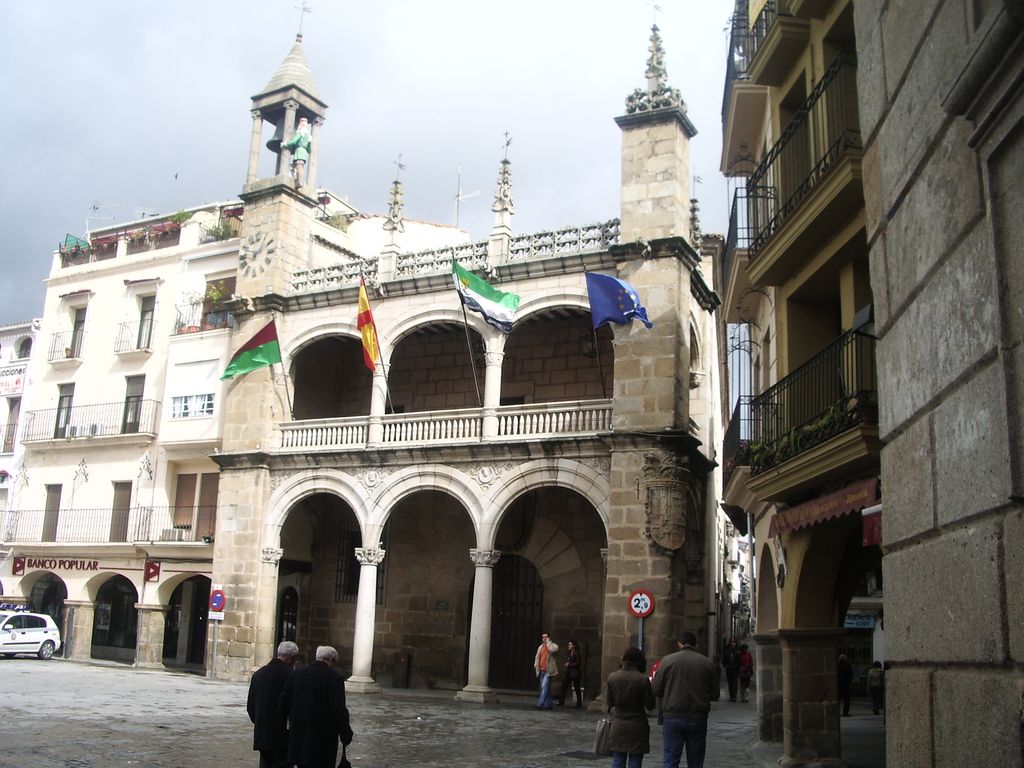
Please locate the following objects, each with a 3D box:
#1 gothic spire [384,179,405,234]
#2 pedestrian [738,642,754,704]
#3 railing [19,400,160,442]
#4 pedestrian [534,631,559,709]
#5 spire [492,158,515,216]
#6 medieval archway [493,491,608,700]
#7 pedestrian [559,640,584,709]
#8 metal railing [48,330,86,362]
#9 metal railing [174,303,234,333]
[{"bbox_3d":[-3.588,-5.423,31.646,0.450,1.780,0.450,-5,-16,29],"label":"gothic spire"},{"bbox_3d":[6.654,8.198,29.489,0.480,1.620,0.350,-2,-14,19],"label":"pedestrian"},{"bbox_3d":[-14.635,1.368,35.941,6.650,1.100,0.400,-5,-15,29],"label":"railing"},{"bbox_3d":[0.831,6.895,24.876,0.620,1.753,0.420,-2,-12,18],"label":"pedestrian"},{"bbox_3d":[-0.200,-5.494,28.987,0.500,1.700,0.500,-5,-15,29],"label":"spire"},{"bbox_3d":[0.926,5.153,26.044,3.250,5.350,0.600,-5,-16,29],"label":"medieval archway"},{"bbox_3d":[1.444,7.010,25.187,0.550,1.600,0.450,8,-15,-22],"label":"pedestrian"},{"bbox_3d":[-16.380,-1.373,38.066,1.500,1.000,0.360,-5,-16,29],"label":"metal railing"},{"bbox_3d":[-10.110,-2.100,34.241,2.550,1.000,0.700,-5,-16,29],"label":"metal railing"}]

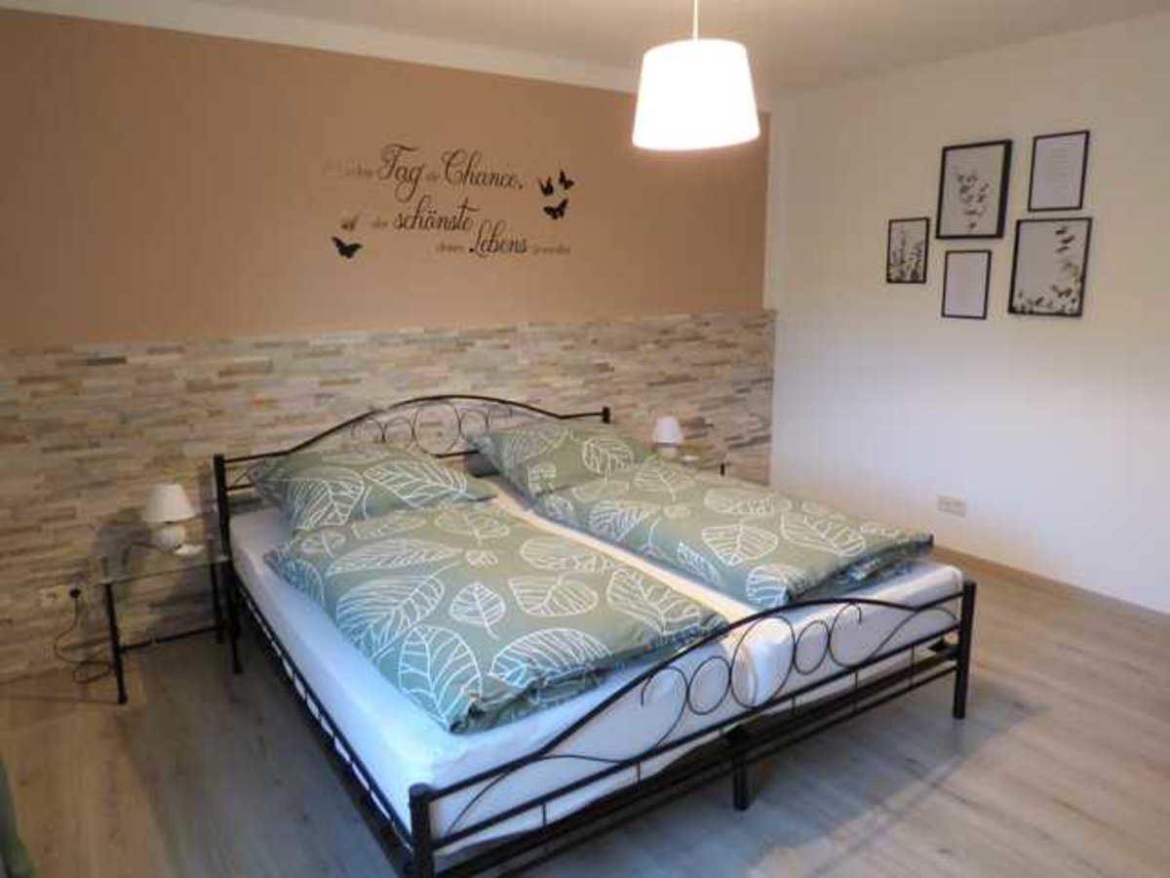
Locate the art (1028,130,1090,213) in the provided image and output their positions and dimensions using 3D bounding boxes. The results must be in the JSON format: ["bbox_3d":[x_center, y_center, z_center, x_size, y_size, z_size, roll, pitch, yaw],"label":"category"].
[{"bbox_3d":[2.039,-1.146,3.348,0.018,0.315,0.222,-9,14,-35],"label":"art"}]

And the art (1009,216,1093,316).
[{"bbox_3d":[2.047,-0.754,3.422,0.020,0.413,0.305,-9,14,-35],"label":"art"}]

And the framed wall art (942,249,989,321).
[{"bbox_3d":[1.832,-0.737,3.729,0.018,0.315,0.221,-9,14,-35],"label":"framed wall art"}]

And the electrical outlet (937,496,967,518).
[{"bbox_3d":[1.859,0.339,3.935,0.012,0.082,0.151,-9,14,-35],"label":"electrical outlet"}]

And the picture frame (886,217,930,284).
[{"bbox_3d":[1.643,-0.950,3.947,0.018,0.315,0.220,-9,14,-35],"label":"picture frame"}]

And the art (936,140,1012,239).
[{"bbox_3d":[1.823,-1.155,3.639,0.030,0.416,0.312,-9,14,-35],"label":"art"}]

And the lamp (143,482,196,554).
[{"bbox_3d":[-1.546,0.289,2.880,0.172,0.242,0.172,-8,14,-32],"label":"lamp"}]

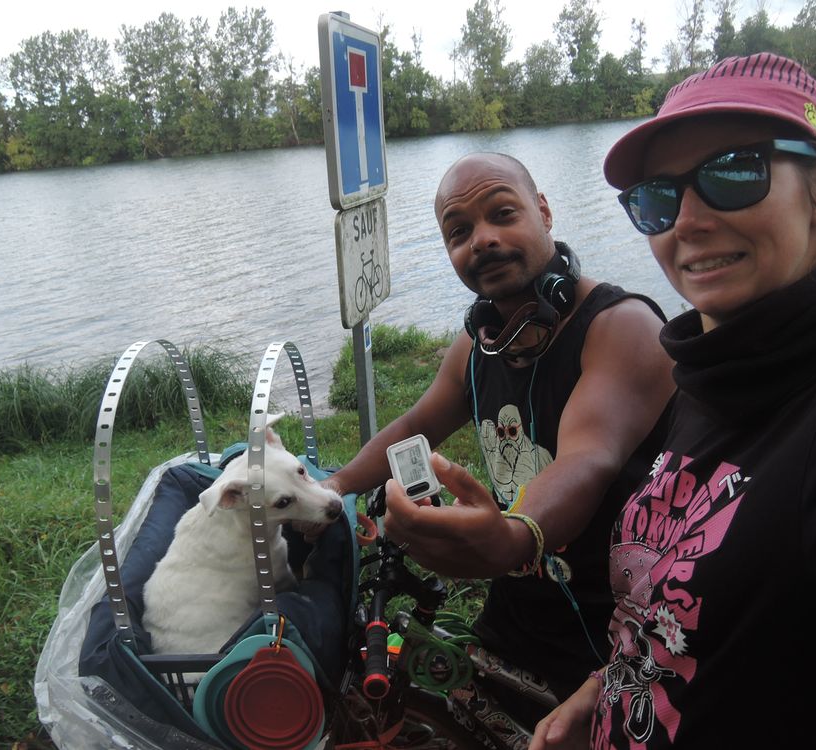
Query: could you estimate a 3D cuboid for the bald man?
[{"bbox_3d":[0.175,0.480,1.200,0.660,1.630,0.540,-19,25,-35],"label":"bald man"}]

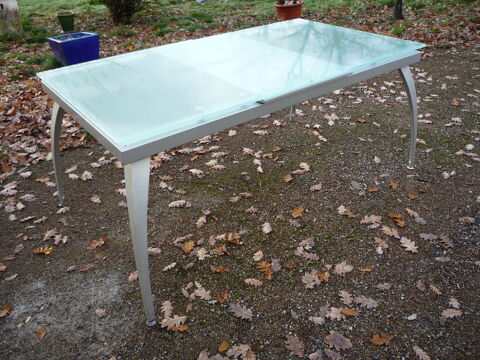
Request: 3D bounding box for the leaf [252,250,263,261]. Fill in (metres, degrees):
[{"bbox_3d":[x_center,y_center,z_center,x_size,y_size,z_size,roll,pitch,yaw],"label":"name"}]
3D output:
[{"bbox_3d":[0.085,0.362,1.984,0.068,0.016,0.045,-23,38,-30],"label":"leaf"}]

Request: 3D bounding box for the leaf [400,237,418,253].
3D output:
[{"bbox_3d":[0.832,0.318,2.052,0.066,0.018,0.120,-12,34,-17],"label":"leaf"}]

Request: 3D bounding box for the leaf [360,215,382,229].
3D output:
[{"bbox_3d":[0.695,0.212,2.203,0.115,0.020,0.092,-1,32,0],"label":"leaf"}]

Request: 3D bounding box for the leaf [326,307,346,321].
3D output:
[{"bbox_3d":[0.393,0.545,1.695,0.077,0.020,0.062,2,32,4],"label":"leaf"}]

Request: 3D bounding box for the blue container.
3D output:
[{"bbox_3d":[-1.867,-1.474,4.745,0.431,0.300,0.286,-28,41,-36],"label":"blue container"}]

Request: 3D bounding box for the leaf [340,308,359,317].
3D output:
[{"bbox_3d":[0.454,0.542,1.708,0.080,0.016,0.036,8,33,15],"label":"leaf"}]

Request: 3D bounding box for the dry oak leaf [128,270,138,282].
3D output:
[{"bbox_3d":[-0.476,0.435,1.882,0.042,0.025,0.078,11,34,18],"label":"dry oak leaf"}]

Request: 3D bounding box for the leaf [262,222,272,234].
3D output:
[{"bbox_3d":[0.139,0.249,2.159,0.048,0.016,0.092,-1,32,0],"label":"leaf"}]

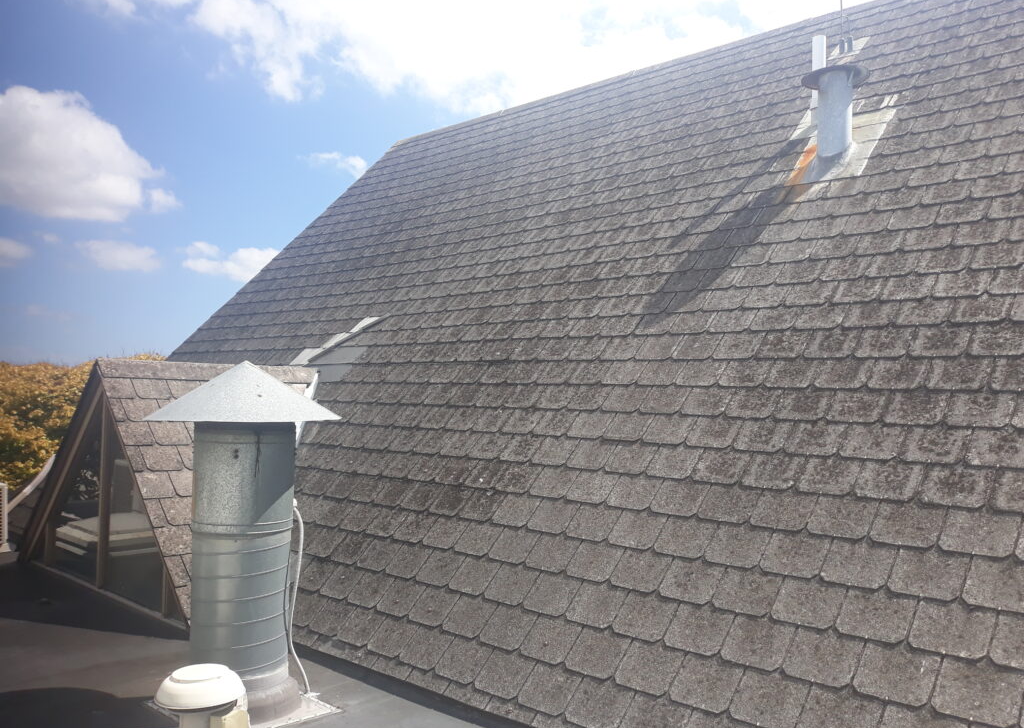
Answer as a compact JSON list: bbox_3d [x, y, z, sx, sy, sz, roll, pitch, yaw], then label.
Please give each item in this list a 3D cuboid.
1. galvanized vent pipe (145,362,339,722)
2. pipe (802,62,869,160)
[{"bbox_3d":[-1.450,0.891,4.297,1.008,1.811,1.008,1,-2,0],"label":"galvanized vent pipe"},{"bbox_3d":[2.781,-2.099,6.884,0.545,0.786,0.545,1,-2,0],"label":"pipe"}]

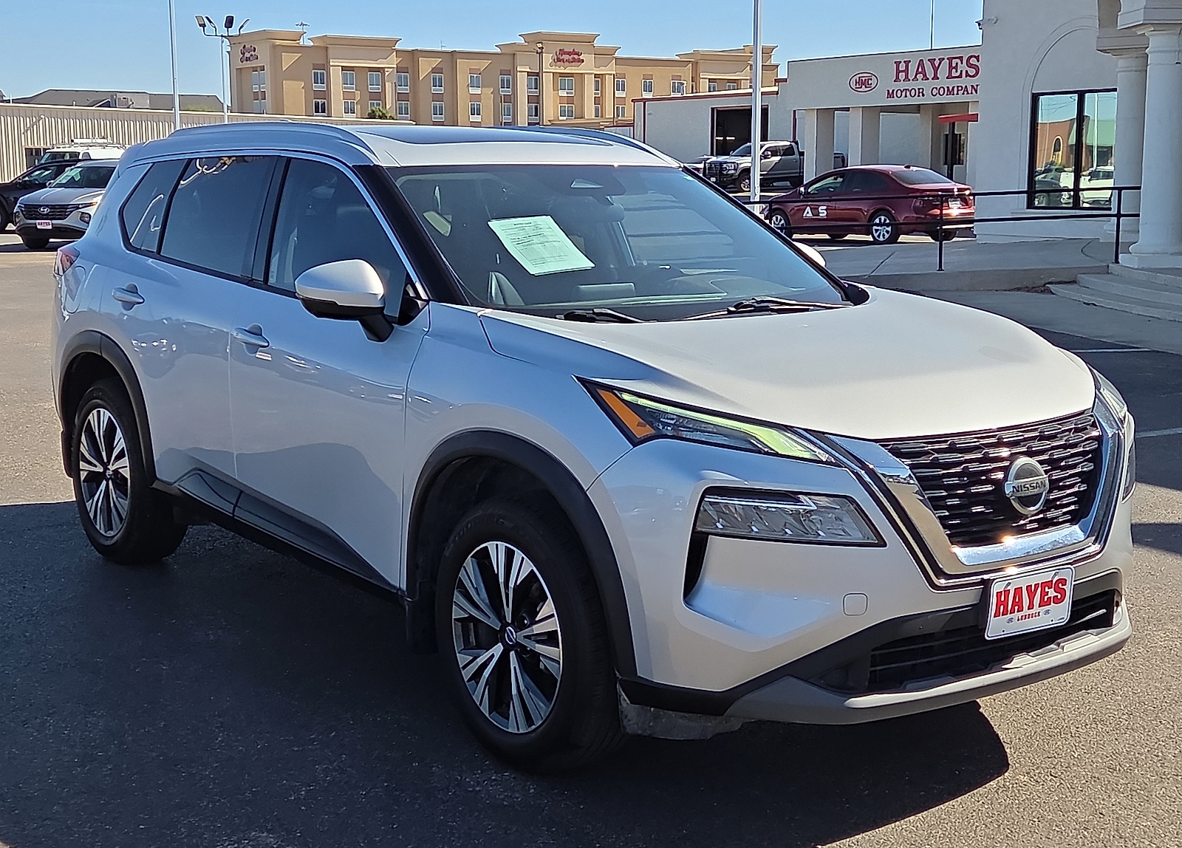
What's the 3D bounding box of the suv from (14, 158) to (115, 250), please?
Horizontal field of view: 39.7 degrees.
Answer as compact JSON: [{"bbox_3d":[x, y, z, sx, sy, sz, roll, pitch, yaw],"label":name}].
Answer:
[{"bbox_3d":[-8.933,-4.113,30.867,1.870,1.660,4.600,3,9,16],"label":"suv"}]

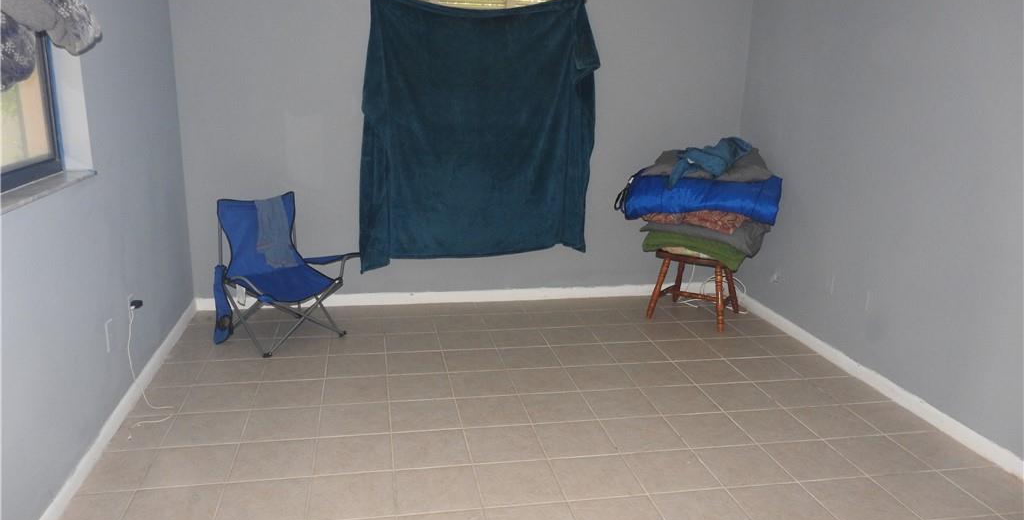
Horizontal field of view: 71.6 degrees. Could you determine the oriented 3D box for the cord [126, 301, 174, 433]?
[{"bbox_3d":[-1.605,0.438,3.118,0.190,0.470,0.360,-1,14,-11],"label":"cord"}]

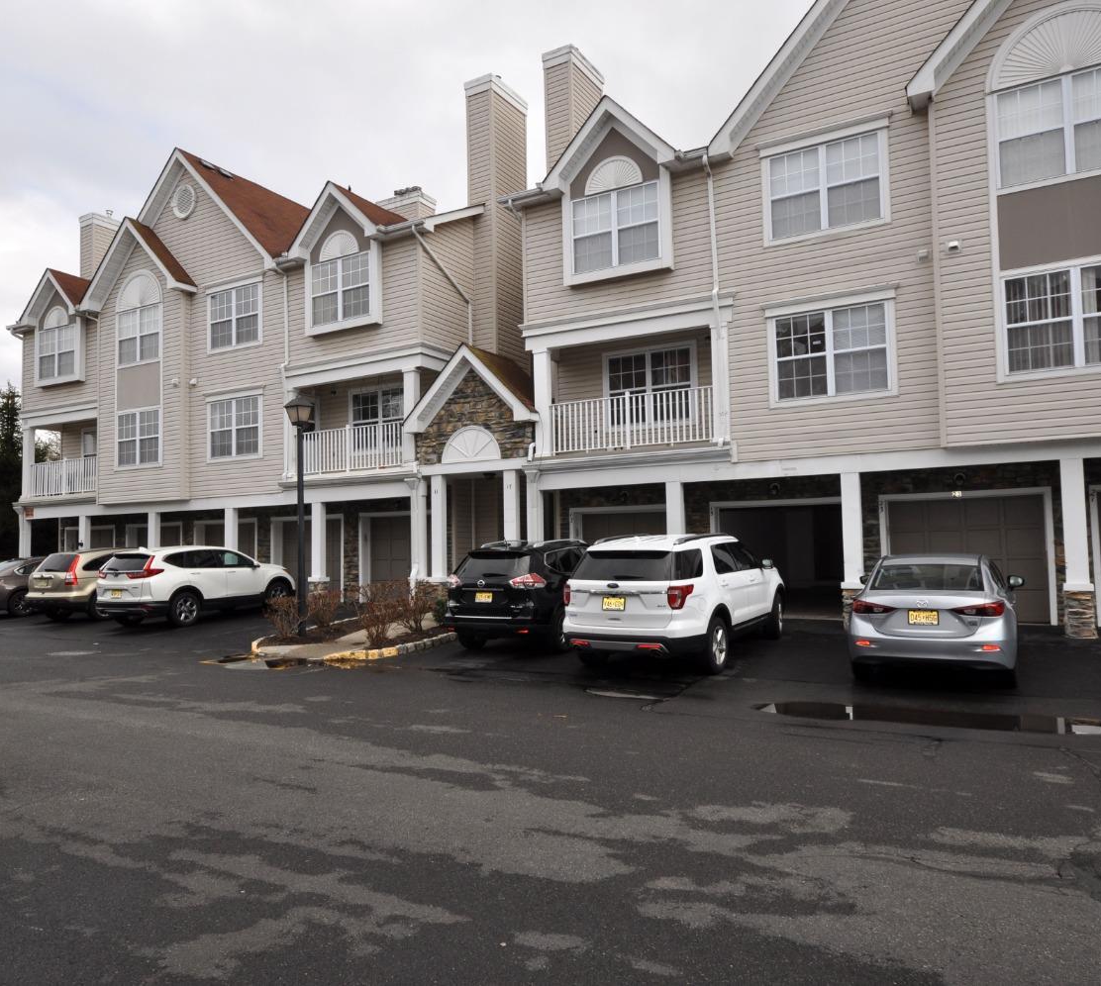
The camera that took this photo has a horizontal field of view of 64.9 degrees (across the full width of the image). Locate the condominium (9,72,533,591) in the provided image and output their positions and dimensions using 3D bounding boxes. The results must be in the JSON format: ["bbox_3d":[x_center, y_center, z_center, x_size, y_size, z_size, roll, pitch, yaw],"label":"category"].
[{"bbox_3d":[-6.908,-3.364,28.878,17.600,13.150,13.000,-3,-3,31],"label":"condominium"}]

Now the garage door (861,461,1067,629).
[{"bbox_3d":[7.084,1.070,14.776,2.780,2.300,0.180,-3,-4,31],"label":"garage door"}]

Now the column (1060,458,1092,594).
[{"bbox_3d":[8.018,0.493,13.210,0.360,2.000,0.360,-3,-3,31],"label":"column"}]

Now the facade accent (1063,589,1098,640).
[{"bbox_3d":[7.842,1.776,12.794,0.400,0.710,0.360,-3,-4,31],"label":"facade accent"}]

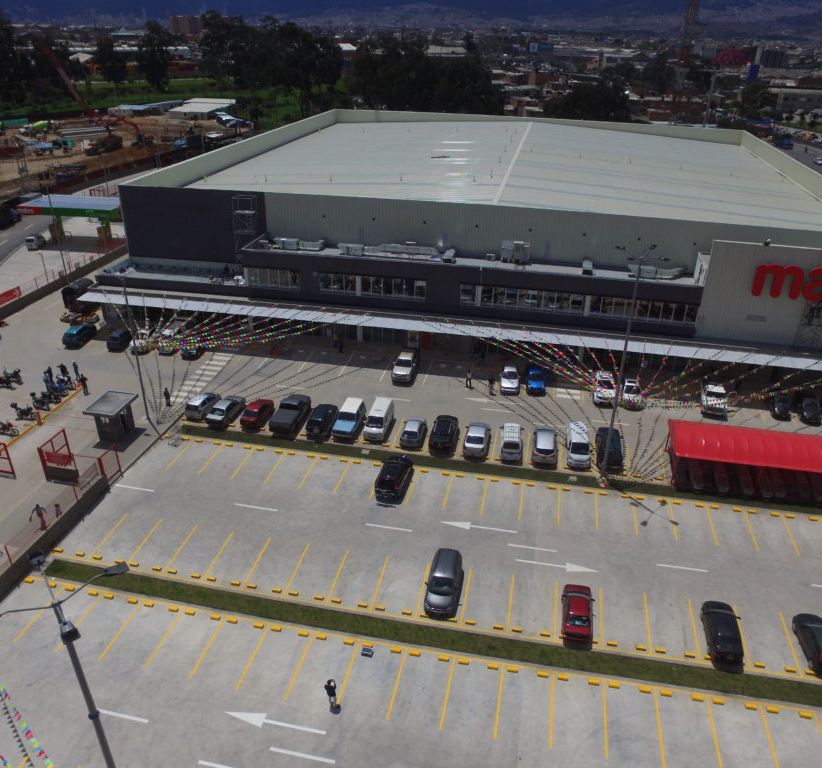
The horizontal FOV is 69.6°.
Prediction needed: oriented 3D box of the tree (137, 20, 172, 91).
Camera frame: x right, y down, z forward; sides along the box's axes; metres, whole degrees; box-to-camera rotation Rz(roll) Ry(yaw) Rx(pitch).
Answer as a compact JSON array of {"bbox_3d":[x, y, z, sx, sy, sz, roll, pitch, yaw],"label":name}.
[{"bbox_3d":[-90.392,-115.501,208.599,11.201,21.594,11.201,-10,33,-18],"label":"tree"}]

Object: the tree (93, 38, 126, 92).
[{"bbox_3d":[-124.943,-133.590,246.634,10.000,21.000,10.000,6,32,8],"label":"tree"}]

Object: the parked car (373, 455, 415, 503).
[{"bbox_3d":[-1.161,6.672,42.230,1.769,1.581,4.148,9,31,12],"label":"parked car"}]

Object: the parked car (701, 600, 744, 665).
[{"bbox_3d":[17.848,14.167,34.119,1.750,1.500,4.150,7,32,10],"label":"parked car"}]

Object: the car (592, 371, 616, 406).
[{"bbox_3d":[17.467,0.352,53.730,1.812,1.705,4.352,8,31,11],"label":"car"}]

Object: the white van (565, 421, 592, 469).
[{"bbox_3d":[12.702,4.332,44.871,1.720,1.850,4.300,6,32,8],"label":"white van"}]

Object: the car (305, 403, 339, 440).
[{"bbox_3d":[-7.131,2.908,48.282,1.687,1.629,3.768,8,31,11],"label":"car"}]

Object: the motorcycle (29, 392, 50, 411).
[{"bbox_3d":[-30.005,1.411,47.799,1.950,1.120,0.720,7,32,10],"label":"motorcycle"}]

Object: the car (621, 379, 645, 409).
[{"bbox_3d":[18.925,0.681,50.301,1.750,1.600,4.200,6,32,8],"label":"car"}]

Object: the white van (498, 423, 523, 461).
[{"bbox_3d":[8.417,4.803,49.165,1.600,1.750,3.800,7,32,10],"label":"white van"}]

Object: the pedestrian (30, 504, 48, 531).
[{"bbox_3d":[-22.745,8.159,36.140,0.750,1.720,0.500,12,33,17],"label":"pedestrian"}]

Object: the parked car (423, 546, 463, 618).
[{"bbox_3d":[2.084,12.285,36.685,1.750,1.550,4.250,7,32,10],"label":"parked car"}]

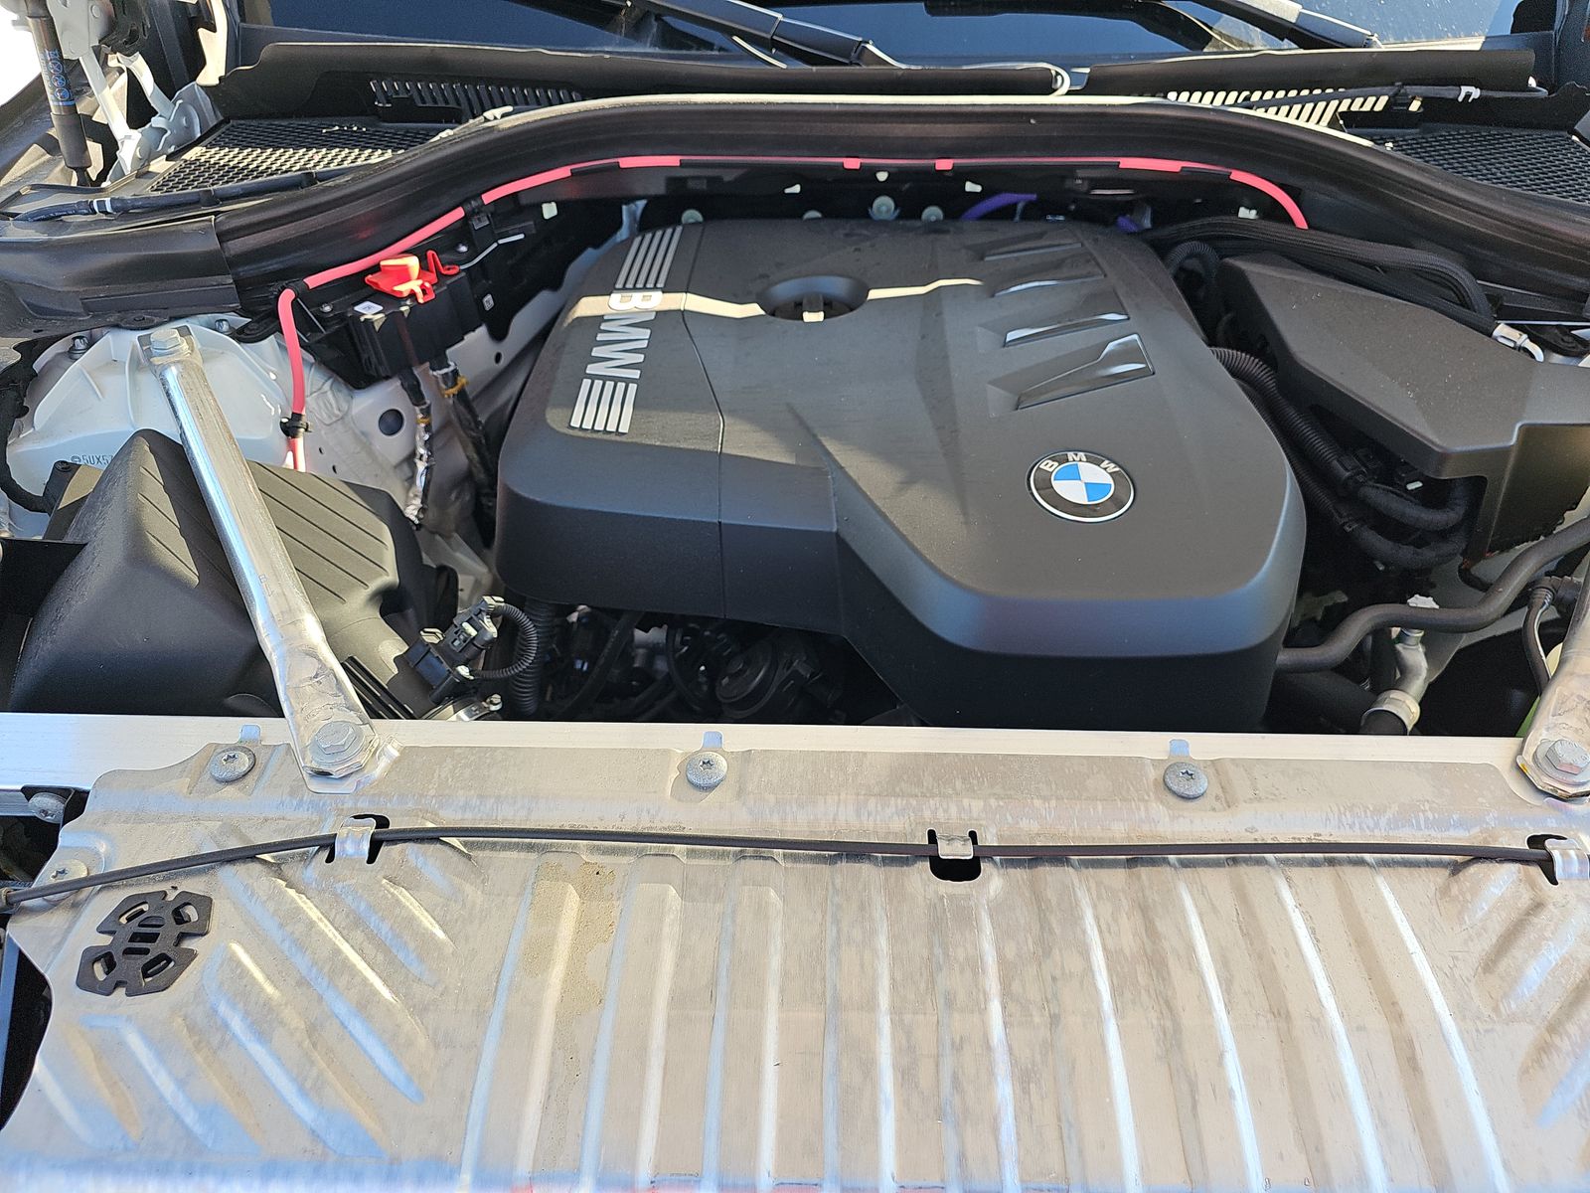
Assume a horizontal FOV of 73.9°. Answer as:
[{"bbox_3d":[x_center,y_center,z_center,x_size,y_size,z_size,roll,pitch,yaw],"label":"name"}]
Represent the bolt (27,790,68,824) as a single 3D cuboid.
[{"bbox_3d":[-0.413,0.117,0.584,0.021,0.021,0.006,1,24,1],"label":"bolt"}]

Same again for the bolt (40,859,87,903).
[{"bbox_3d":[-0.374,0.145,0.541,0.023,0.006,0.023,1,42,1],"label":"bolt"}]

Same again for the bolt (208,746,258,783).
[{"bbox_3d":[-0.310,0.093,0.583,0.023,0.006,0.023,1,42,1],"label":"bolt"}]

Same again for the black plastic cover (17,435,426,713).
[{"bbox_3d":[-0.380,0.014,0.739,0.275,0.170,0.225,1,42,1],"label":"black plastic cover"}]

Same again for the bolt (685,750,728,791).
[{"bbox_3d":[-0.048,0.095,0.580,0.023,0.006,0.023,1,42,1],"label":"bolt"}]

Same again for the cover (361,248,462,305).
[{"bbox_3d":[-0.307,-0.256,0.844,0.064,0.029,0.042,-28,49,-28],"label":"cover"}]

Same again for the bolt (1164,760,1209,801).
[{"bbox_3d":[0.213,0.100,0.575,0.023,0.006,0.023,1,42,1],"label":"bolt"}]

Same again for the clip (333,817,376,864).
[{"bbox_3d":[-0.229,0.127,0.552,0.018,0.011,0.023,1,42,1],"label":"clip"}]

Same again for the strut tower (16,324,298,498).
[{"bbox_3d":[-0.485,-0.141,0.815,0.220,0.110,0.195,1,42,1],"label":"strut tower"}]

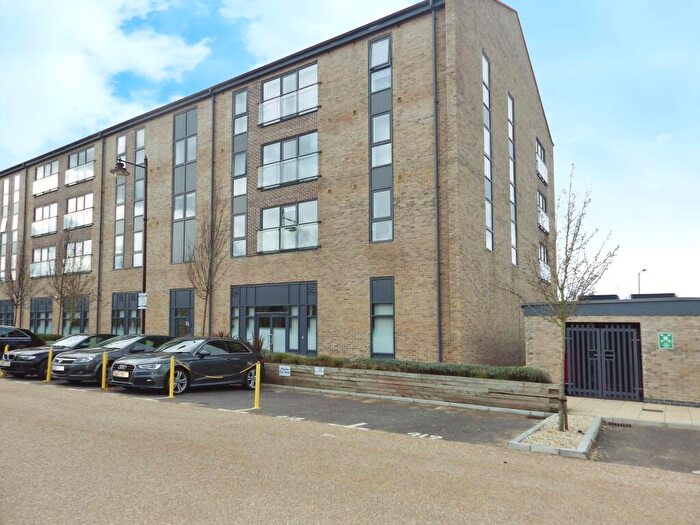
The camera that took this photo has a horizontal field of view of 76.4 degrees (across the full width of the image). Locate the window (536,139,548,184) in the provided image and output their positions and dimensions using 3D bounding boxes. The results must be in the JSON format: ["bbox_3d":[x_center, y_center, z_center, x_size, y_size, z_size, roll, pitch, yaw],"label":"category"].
[{"bbox_3d":[11.220,-5.902,26.000,0.200,2.150,3.200,-4,-6,35],"label":"window"}]

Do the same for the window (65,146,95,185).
[{"bbox_3d":[-16.927,-5.979,27.888,3.451,2.005,0.250,-4,-8,32],"label":"window"}]

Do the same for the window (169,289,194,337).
[{"bbox_3d":[-8.055,2.581,21.292,1.859,2.620,0.200,-4,-8,32],"label":"window"}]

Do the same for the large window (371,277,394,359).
[{"bbox_3d":[1.214,2.085,16.565,1.030,3.080,0.150,-4,-6,32],"label":"large window"}]

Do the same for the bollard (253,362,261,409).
[{"bbox_3d":[-1.929,2.553,9.250,0.100,0.960,0.100,-4,-6,32],"label":"bollard"}]

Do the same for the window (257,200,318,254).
[{"bbox_3d":[-2.683,-1.530,19.330,3.250,2.120,0.200,-4,-6,32],"label":"window"}]

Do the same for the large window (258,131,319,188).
[{"bbox_3d":[-2.581,-4.204,18.535,3.131,2.050,0.250,-4,-8,32],"label":"large window"}]

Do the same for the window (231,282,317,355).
[{"bbox_3d":[-3.216,2.310,18.235,4.722,2.898,0.200,-4,-8,32],"label":"window"}]

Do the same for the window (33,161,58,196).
[{"bbox_3d":[-21.846,-6.020,31.999,3.250,2.120,0.200,-4,-6,32],"label":"window"}]

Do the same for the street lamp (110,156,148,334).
[{"bbox_3d":[-8.901,-0.216,17.798,0.700,8.489,1.450,-4,-8,32],"label":"street lamp"}]

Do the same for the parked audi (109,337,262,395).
[{"bbox_3d":[-4.020,2.600,11.650,1.820,1.420,4.250,-3,-11,27],"label":"parked audi"}]

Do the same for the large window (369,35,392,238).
[{"bbox_3d":[1.206,-4.798,17.142,1.050,8.100,0.150,-4,-6,32],"label":"large window"}]

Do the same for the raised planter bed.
[{"bbox_3d":[1.221,3.581,13.432,9.430,0.700,1.000,-4,-6,32],"label":"raised planter bed"}]

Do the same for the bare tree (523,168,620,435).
[{"bbox_3d":[3.709,0.564,7.540,1.500,4.464,1.500,-4,-8,32],"label":"bare tree"}]

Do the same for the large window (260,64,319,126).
[{"bbox_3d":[-2.625,-7.110,18.890,3.178,2.135,0.250,-4,-8,32],"label":"large window"}]

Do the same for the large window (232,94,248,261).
[{"bbox_3d":[-5.223,-4.311,21.168,1.050,8.100,0.150,-4,-6,32],"label":"large window"}]

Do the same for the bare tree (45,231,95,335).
[{"bbox_3d":[-16.140,1.726,25.600,2.400,6.900,2.400,-4,-6,32],"label":"bare tree"}]

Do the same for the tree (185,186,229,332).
[{"bbox_3d":[-5.695,0.332,17.537,1.700,6.831,1.700,-4,-8,32],"label":"tree"}]

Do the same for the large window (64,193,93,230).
[{"bbox_3d":[-17.787,-3.306,29.206,3.250,2.120,0.200,-4,-6,32],"label":"large window"}]

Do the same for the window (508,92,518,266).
[{"bbox_3d":[7.681,-3.923,20.900,0.150,8.100,0.980,-4,-6,35],"label":"window"}]

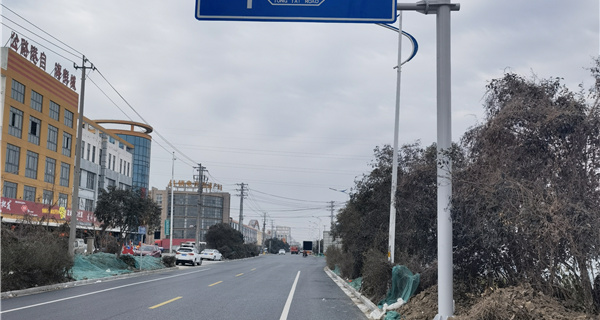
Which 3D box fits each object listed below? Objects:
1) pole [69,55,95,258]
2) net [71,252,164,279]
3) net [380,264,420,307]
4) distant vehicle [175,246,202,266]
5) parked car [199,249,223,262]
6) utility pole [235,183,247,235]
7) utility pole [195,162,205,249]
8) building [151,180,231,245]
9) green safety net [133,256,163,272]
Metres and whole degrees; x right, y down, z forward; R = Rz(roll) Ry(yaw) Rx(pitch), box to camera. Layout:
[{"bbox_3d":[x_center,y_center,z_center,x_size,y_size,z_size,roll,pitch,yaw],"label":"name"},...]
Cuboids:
[{"bbox_3d":[-11.650,0.158,32.637,1.400,11.689,0.400,1,-8,1],"label":"pole"},{"bbox_3d":[-10.929,5.886,35.862,2.500,1.200,14.500,1,-8,1],"label":"net"},{"bbox_3d":[2.637,3.293,16.371,1.100,1.150,1.000,1,-8,1],"label":"net"},{"bbox_3d":[-10.524,8.963,58.653,1.840,1.690,4.600,1,-8,1],"label":"distant vehicle"},{"bbox_3d":[-10.814,11.616,76.259,1.800,1.460,4.650,0,-8,4],"label":"parked car"},{"bbox_3d":[-9.703,9.820,102.757,1.700,12.121,0.400,1,-8,1],"label":"utility pole"},{"bbox_3d":[-10.700,5.571,66.000,1.500,10.280,0.500,1,-8,1],"label":"utility pole"},{"bbox_3d":[-36.099,17.335,189.597,22.000,20.970,13.000,7,-10,-37],"label":"building"},{"bbox_3d":[-10.732,6.588,39.902,2.200,1.000,6.600,1,-8,1],"label":"green safety net"}]

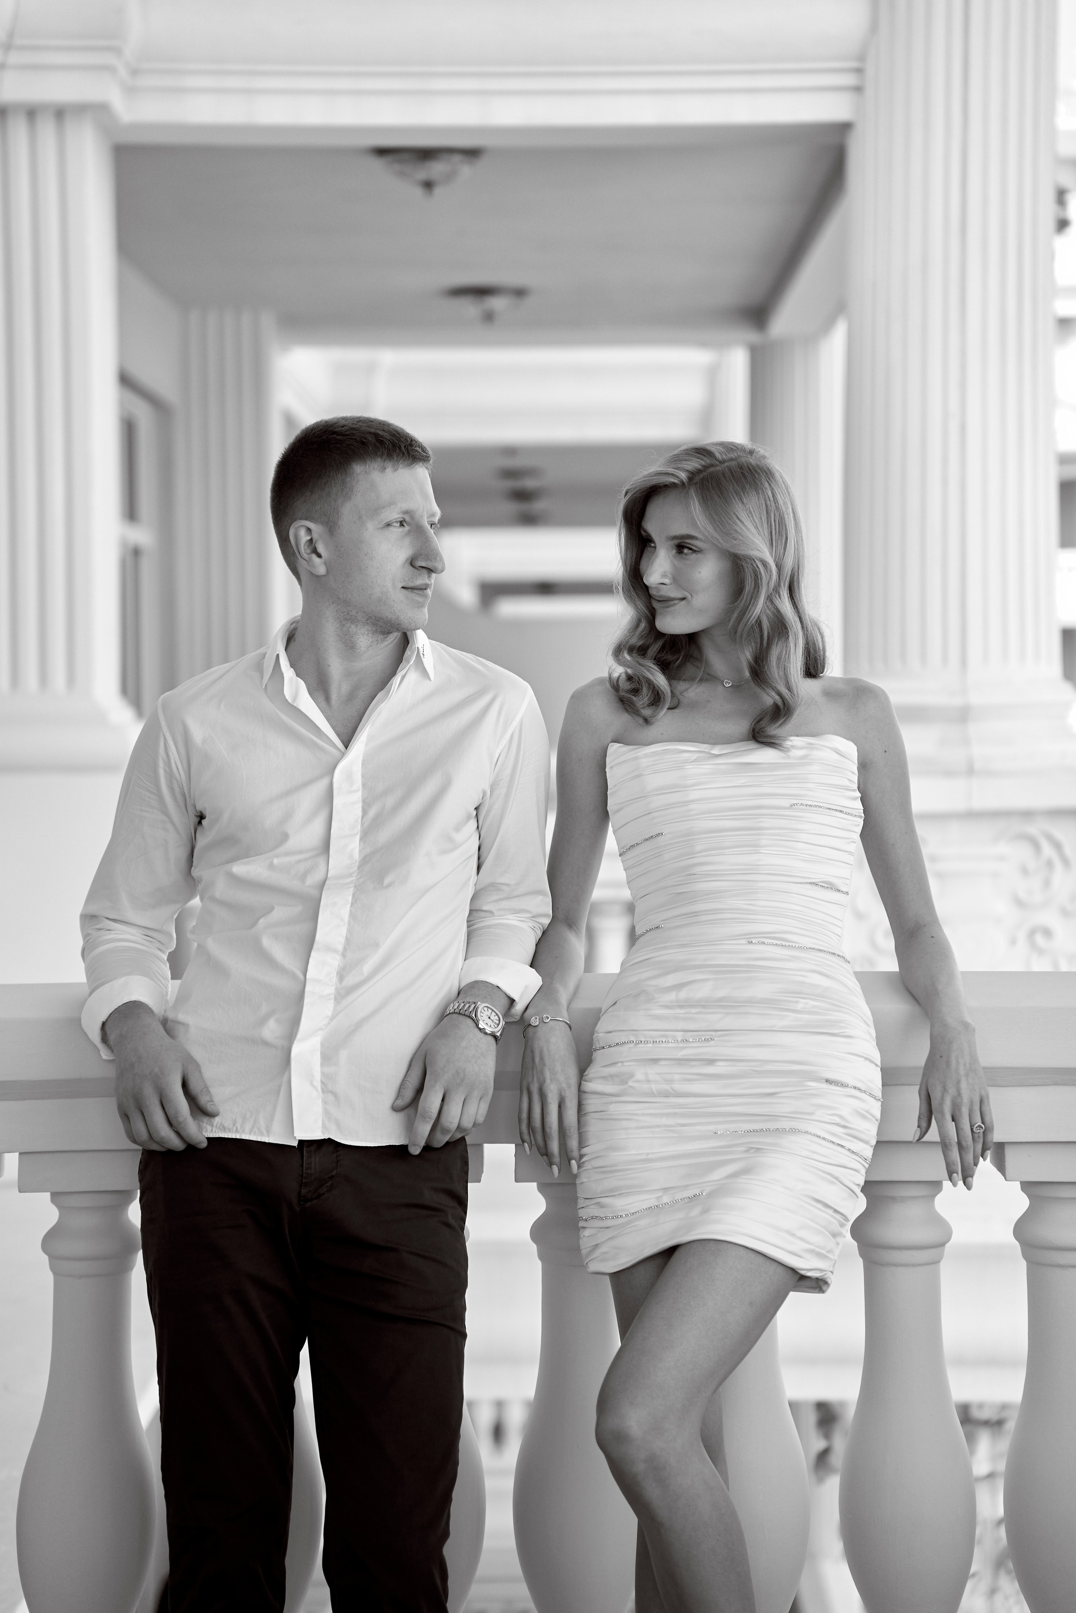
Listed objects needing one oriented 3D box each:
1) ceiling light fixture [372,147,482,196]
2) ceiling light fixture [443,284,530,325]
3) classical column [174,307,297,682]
[{"bbox_3d":[-0.459,-2.655,14.049,0.460,0.210,0.460,0,2,0],"label":"ceiling light fixture"},{"bbox_3d":[-0.285,-2.821,18.900,0.470,0.210,0.470,0,2,0],"label":"ceiling light fixture"},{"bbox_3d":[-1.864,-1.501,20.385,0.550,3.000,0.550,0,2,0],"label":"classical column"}]

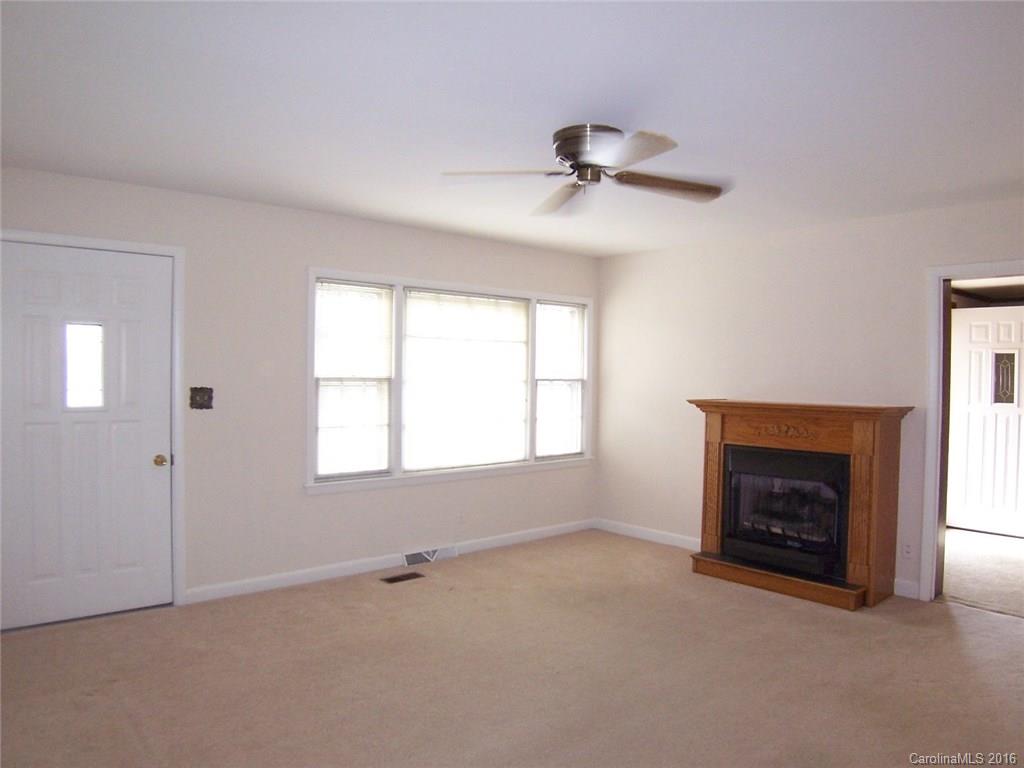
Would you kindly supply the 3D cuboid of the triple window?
[{"bbox_3d":[-0.307,-0.052,5.230,2.620,1.390,0.100,0,1,-40],"label":"triple window"}]

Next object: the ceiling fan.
[{"bbox_3d":[0.322,-0.954,2.921,1.270,0.260,1.270,1,1,-6],"label":"ceiling fan"}]

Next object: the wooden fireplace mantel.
[{"bbox_3d":[1.835,0.725,4.457,0.520,1.200,1.370,0,1,-40],"label":"wooden fireplace mantel"}]

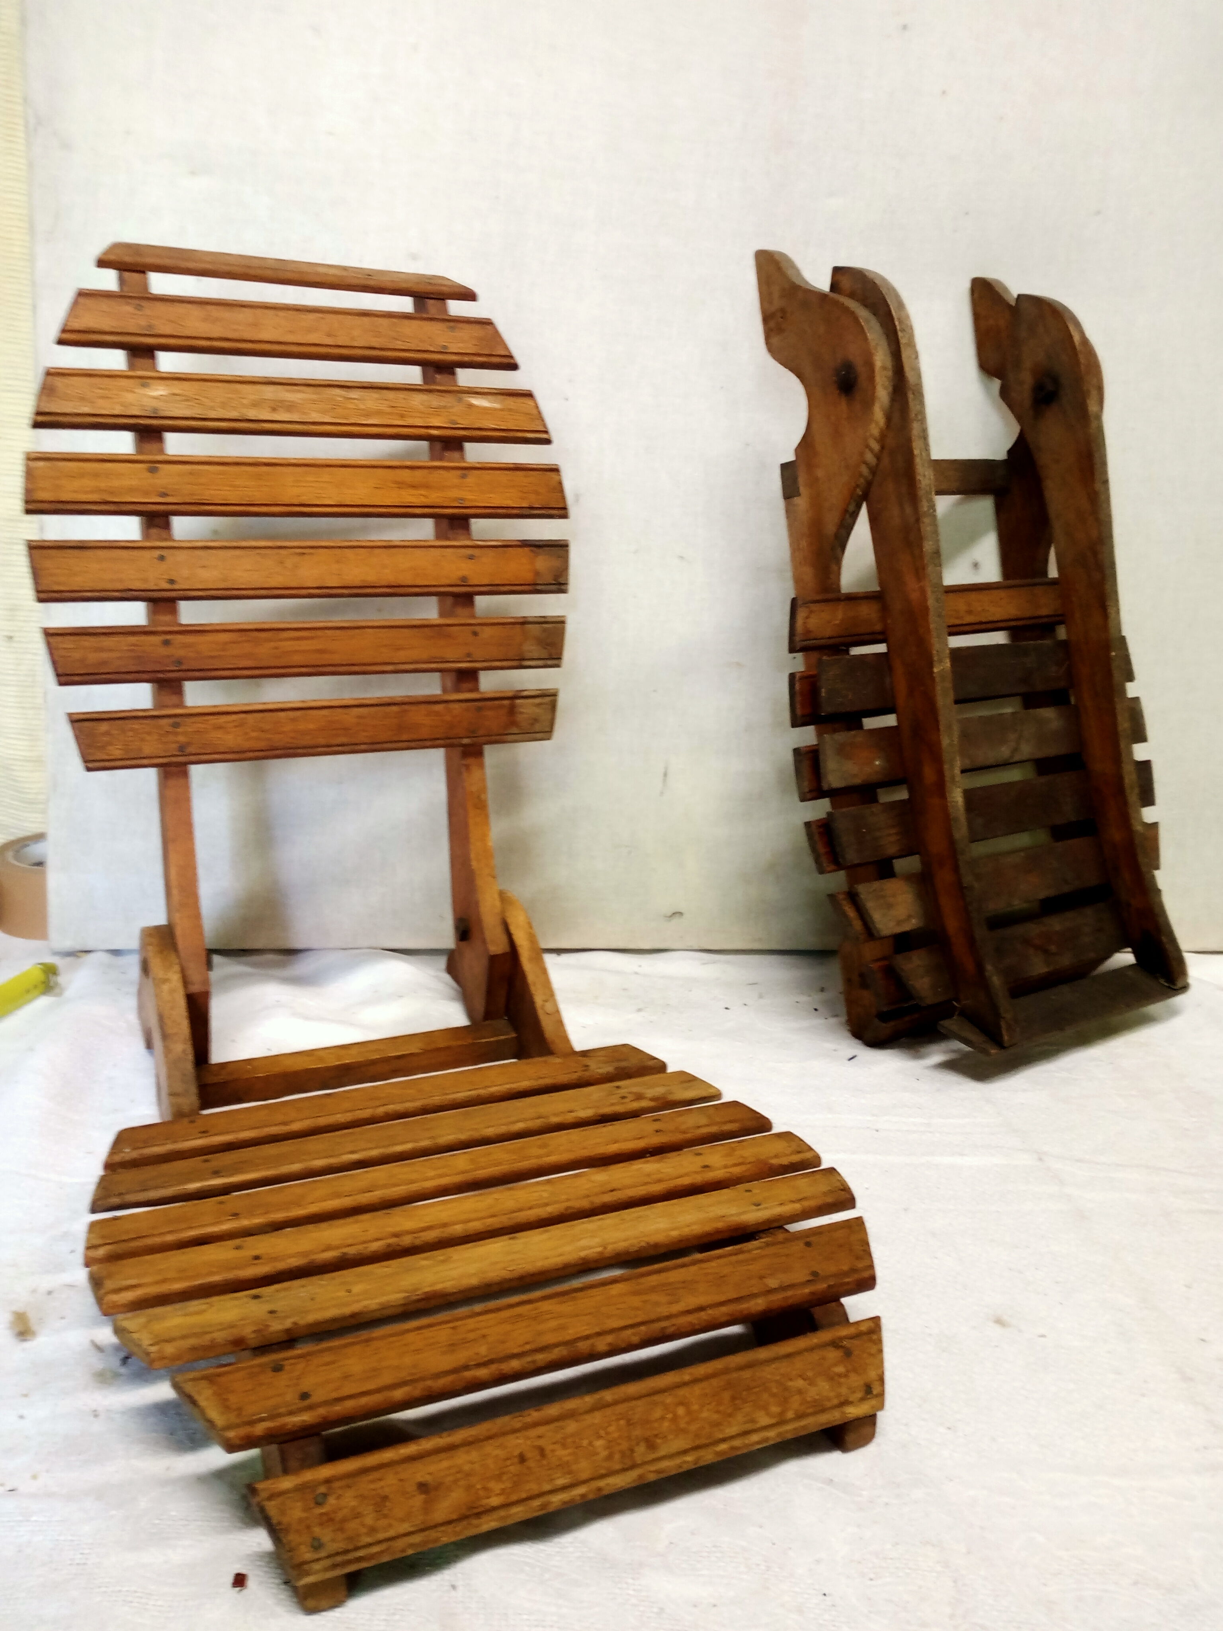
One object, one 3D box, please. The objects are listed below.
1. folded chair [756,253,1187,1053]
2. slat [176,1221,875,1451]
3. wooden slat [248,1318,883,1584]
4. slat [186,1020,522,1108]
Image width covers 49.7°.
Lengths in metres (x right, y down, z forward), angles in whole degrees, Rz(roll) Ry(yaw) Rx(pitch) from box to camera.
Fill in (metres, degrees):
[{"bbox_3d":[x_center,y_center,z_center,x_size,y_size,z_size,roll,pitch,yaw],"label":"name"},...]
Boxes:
[{"bbox_3d":[0.212,-0.106,0.748,0.267,0.446,0.114,-8,2,-32],"label":"folded chair"},{"bbox_3d":[-0.016,0.192,0.500,0.283,0.007,0.034,-5,26,-23],"label":"slat"},{"bbox_3d":[-0.001,0.223,0.470,0.242,0.007,0.034,-5,57,-23],"label":"wooden slat"},{"bbox_3d":[-0.153,0.154,0.817,0.215,0.017,0.025,-5,17,-23],"label":"slat"}]

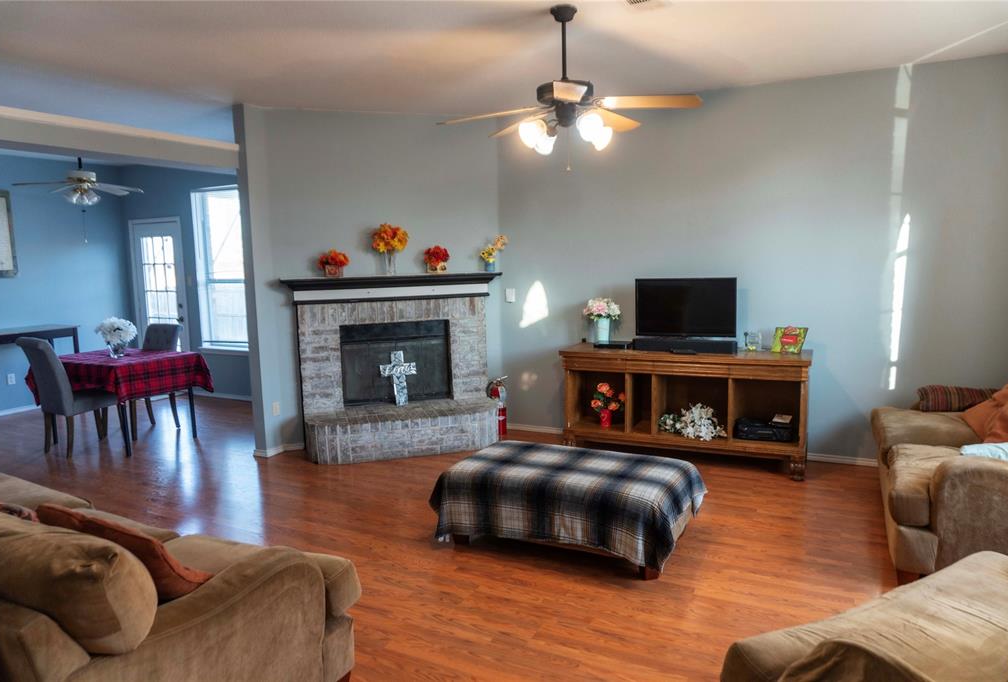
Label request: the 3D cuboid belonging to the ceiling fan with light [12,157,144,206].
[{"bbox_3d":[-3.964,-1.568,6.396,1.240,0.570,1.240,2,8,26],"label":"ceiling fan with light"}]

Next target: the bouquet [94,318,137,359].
[{"bbox_3d":[-3.351,-0.032,5.897,0.315,0.341,0.320,-6,8,-30],"label":"bouquet"}]

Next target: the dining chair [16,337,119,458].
[{"bbox_3d":[-3.606,0.432,5.771,0.442,1.000,0.628,2,8,26],"label":"dining chair"}]

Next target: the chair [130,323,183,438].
[{"bbox_3d":[-3.362,0.355,6.367,0.456,0.992,0.620,2,8,26],"label":"chair"}]

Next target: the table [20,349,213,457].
[{"bbox_3d":[-3.398,0.511,6.107,1.180,0.760,0.880,2,8,29],"label":"table"}]

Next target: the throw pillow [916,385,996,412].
[{"bbox_3d":[2.663,0.321,3.974,0.460,0.160,0.380,2,8,29],"label":"throw pillow"}]

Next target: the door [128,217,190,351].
[{"bbox_3d":[-4.147,-0.403,8.312,0.930,2.080,0.100,2,8,29],"label":"door"}]

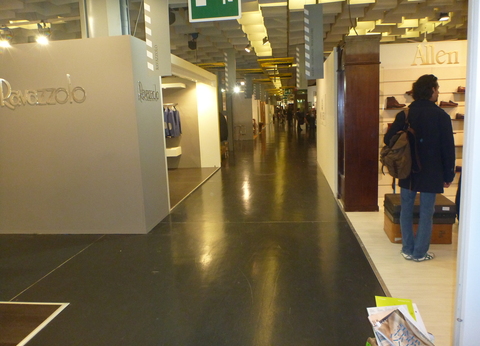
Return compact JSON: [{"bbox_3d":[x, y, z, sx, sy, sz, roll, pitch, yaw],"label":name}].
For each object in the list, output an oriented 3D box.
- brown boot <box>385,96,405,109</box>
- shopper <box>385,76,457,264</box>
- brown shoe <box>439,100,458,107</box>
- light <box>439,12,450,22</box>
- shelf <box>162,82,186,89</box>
[{"bbox_3d":[2.483,-1.113,6.150,0.295,0.165,0.110,-2,9,5],"label":"brown boot"},{"bbox_3d":[1.695,-0.026,3.705,0.600,1.770,0.440,2,10,28],"label":"shopper"},{"bbox_3d":[3.285,-1.079,6.100,0.290,0.100,0.105,-2,9,5],"label":"brown shoe"},{"bbox_3d":[4.273,-3.270,8.114,0.240,0.220,0.220,-6,10,-22],"label":"light"},{"bbox_3d":[-1.974,-2.323,10.434,1.000,0.120,0.380,-1,9,7],"label":"shelf"}]

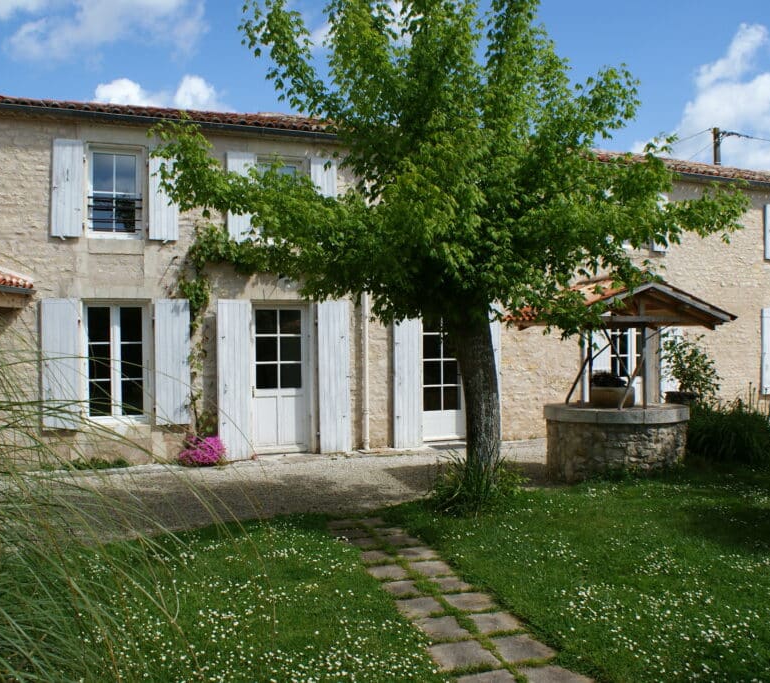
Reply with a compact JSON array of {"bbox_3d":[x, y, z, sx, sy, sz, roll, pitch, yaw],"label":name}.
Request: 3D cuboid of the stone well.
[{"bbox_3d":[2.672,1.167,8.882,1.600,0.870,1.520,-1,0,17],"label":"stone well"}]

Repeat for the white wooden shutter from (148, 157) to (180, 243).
[{"bbox_3d":[-3.123,-2.095,10.864,0.411,1.317,0.045,-1,0,-23],"label":"white wooden shutter"}]

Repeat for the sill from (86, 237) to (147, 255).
[{"bbox_3d":[-3.759,-1.311,10.769,0.768,0.210,0.250,-1,0,-23],"label":"sill"}]

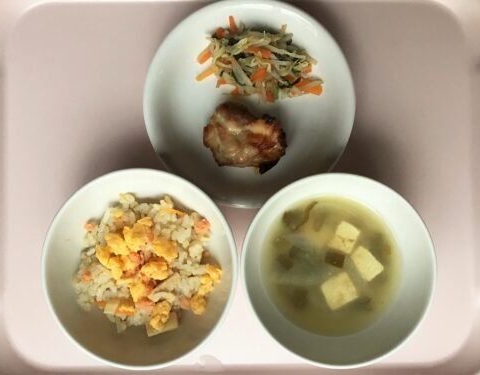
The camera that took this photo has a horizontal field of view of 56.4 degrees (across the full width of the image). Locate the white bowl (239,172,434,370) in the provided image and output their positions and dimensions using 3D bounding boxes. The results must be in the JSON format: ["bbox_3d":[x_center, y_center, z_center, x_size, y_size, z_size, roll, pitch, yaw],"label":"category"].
[{"bbox_3d":[0.065,0.056,0.319,0.127,0.055,0.127,0,87,0],"label":"white bowl"}]

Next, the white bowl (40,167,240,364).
[{"bbox_3d":[-0.064,0.054,0.317,0.127,0.055,0.127,0,87,0],"label":"white bowl"}]

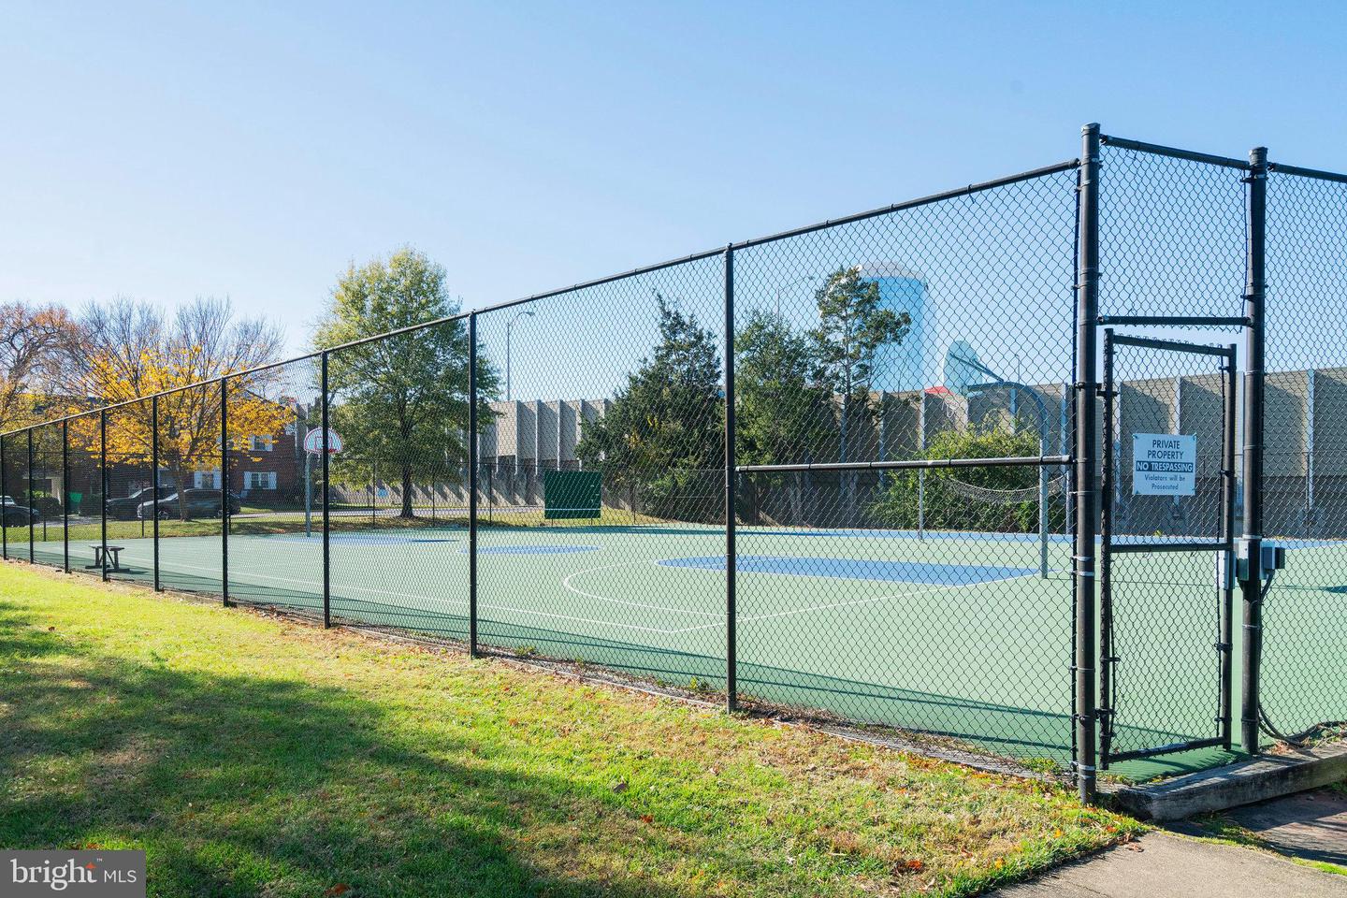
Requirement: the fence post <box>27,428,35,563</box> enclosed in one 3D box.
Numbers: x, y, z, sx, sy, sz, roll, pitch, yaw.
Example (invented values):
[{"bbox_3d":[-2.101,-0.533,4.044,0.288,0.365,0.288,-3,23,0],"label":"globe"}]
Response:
[{"bbox_3d":[-14.853,1.071,20.750,0.063,3.114,0.063,0,-1,0],"label":"fence post"}]

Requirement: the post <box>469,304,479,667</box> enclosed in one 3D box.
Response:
[{"bbox_3d":[-1.818,0.325,8.160,0.063,3.138,0.063,-1,-1,44],"label":"post"}]

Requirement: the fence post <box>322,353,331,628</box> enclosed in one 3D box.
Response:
[{"bbox_3d":[-3.955,0.473,10.220,0.063,3.151,0.063,-1,-1,44],"label":"fence post"}]

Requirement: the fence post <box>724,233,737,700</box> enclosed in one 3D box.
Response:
[{"bbox_3d":[0.386,0.195,6.050,0.063,3.157,0.063,0,-1,0],"label":"fence post"}]

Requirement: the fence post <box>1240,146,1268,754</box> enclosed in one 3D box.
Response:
[{"bbox_3d":[3.170,0.006,4.900,0.080,3.321,0.080,-1,-1,44],"label":"fence post"}]

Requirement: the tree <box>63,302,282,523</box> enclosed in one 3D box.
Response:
[{"bbox_3d":[-24.865,-2.031,45.000,10.800,11.100,10.300,0,-1,-29],"label":"tree"}]

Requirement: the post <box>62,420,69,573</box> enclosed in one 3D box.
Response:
[{"bbox_3d":[-12.527,0.976,18.500,0.063,3.167,0.063,-1,-1,44],"label":"post"}]

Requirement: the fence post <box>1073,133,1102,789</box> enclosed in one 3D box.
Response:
[{"bbox_3d":[2.050,0.070,4.440,0.080,3.368,0.080,-1,-1,44],"label":"fence post"}]

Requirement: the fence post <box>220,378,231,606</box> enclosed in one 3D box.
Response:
[{"bbox_3d":[-6.171,0.587,12.360,0.063,3.145,0.063,-1,-1,44],"label":"fence post"}]

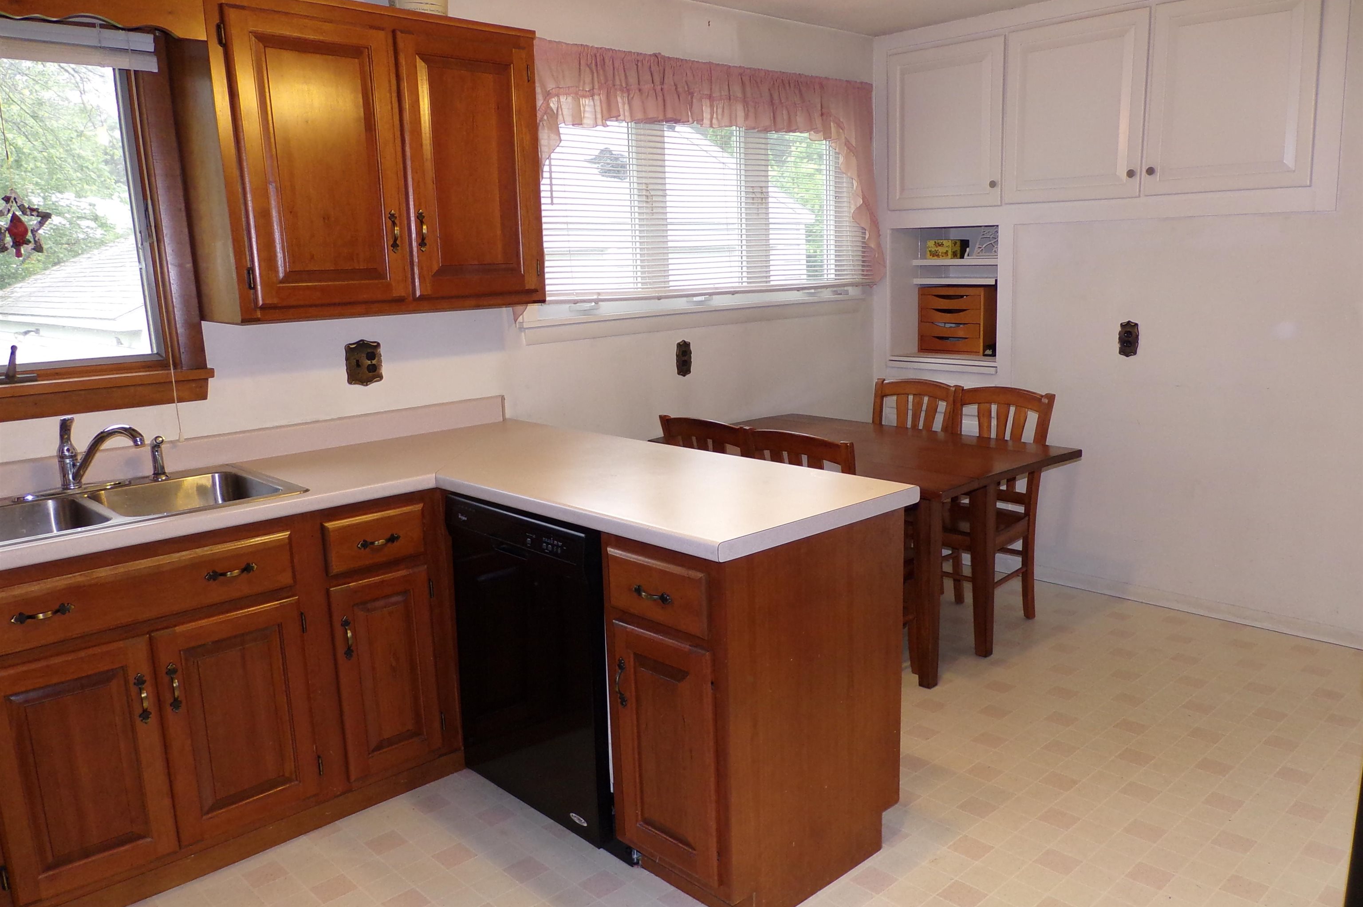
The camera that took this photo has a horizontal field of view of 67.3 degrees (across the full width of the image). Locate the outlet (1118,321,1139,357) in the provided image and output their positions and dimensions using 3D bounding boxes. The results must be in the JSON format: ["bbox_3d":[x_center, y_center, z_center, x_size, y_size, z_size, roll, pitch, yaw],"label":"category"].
[{"bbox_3d":[1.806,-0.462,4.135,0.012,0.146,0.082,-12,15,-42],"label":"outlet"}]

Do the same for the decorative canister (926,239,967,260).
[{"bbox_3d":[1.317,-1.014,5.086,0.130,0.091,0.137,-12,15,-42],"label":"decorative canister"}]

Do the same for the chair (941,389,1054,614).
[{"bbox_3d":[1.129,0.223,4.003,0.500,0.910,0.450,-12,15,-42],"label":"chair"}]

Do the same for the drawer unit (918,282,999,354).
[{"bbox_3d":[1.411,-0.664,5.062,0.300,0.325,0.360,-12,15,-42],"label":"drawer unit"}]

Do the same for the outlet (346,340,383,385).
[{"bbox_3d":[-1.002,-0.287,3.248,0.130,0.150,0.012,-12,15,-42],"label":"outlet"}]

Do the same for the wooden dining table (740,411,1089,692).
[{"bbox_3d":[0.642,0.340,3.895,0.880,0.750,1.380,-12,15,-42],"label":"wooden dining table"}]

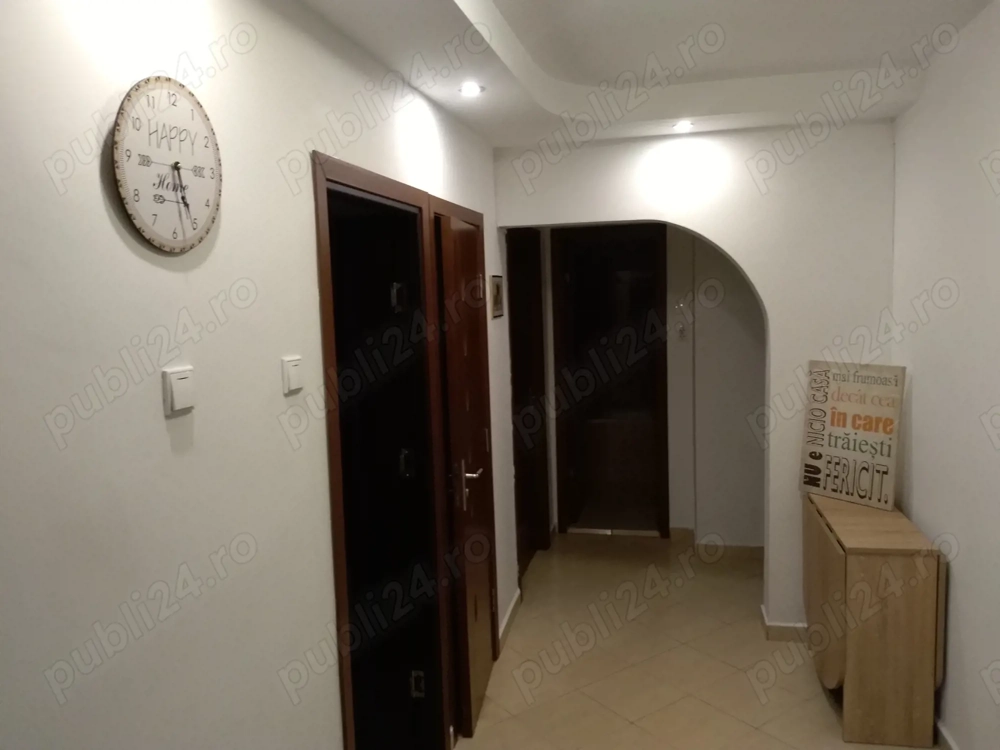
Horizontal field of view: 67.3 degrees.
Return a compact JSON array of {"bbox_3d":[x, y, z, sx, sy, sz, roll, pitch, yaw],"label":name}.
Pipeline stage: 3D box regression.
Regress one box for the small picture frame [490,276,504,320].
[{"bbox_3d":[-0.011,-0.375,3.629,0.020,0.200,0.190,-1,6,13],"label":"small picture frame"}]

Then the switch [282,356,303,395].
[{"bbox_3d":[-0.451,0.001,1.650,0.016,0.080,0.074,-1,6,13],"label":"switch"}]

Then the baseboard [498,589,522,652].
[{"bbox_3d":[0.051,1.256,3.848,0.021,0.086,0.600,0,6,12],"label":"baseboard"}]

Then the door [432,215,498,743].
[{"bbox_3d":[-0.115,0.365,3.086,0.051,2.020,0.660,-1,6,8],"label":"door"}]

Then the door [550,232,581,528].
[{"bbox_3d":[0.564,0.048,5.679,0.064,2.044,0.755,0,6,12],"label":"door"}]

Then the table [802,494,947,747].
[{"bbox_3d":[1.505,0.961,3.102,0.365,0.750,0.725,0,6,12],"label":"table"}]

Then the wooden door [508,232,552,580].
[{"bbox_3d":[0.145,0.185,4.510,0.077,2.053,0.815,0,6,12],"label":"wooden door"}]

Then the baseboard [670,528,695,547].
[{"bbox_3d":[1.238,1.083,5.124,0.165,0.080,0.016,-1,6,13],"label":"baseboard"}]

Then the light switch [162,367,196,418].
[{"bbox_3d":[-0.536,0.026,1.268,0.016,0.080,0.074,-1,6,13],"label":"light switch"}]

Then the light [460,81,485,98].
[{"bbox_3d":[-0.094,-0.970,2.573,0.085,0.025,0.085,-1,6,13],"label":"light"}]

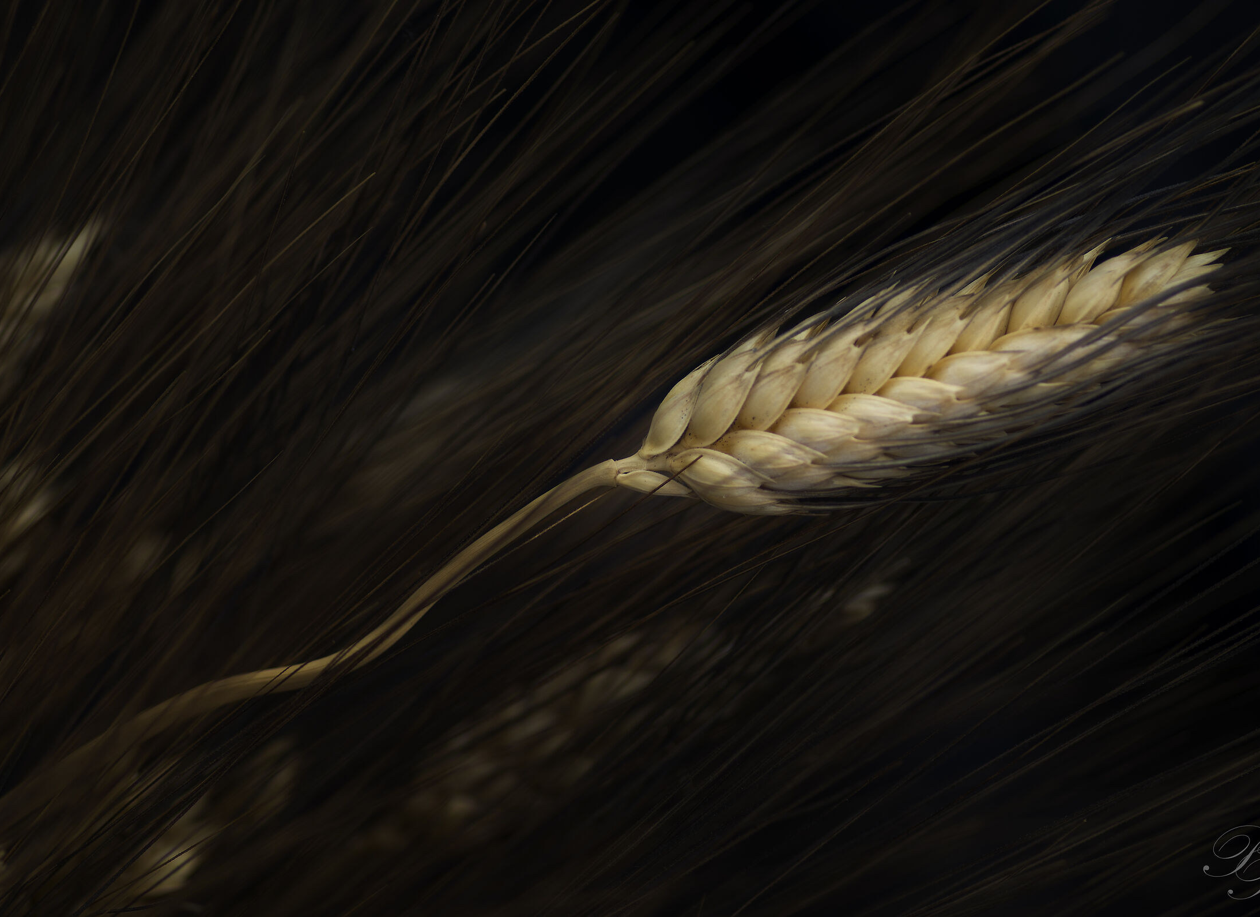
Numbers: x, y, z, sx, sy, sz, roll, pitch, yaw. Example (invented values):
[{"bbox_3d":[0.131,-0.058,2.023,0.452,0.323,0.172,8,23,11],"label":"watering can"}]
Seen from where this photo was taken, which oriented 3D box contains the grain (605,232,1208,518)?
[{"bbox_3d":[0.029,-0.009,0.575,0.064,0.017,0.015,-19,0,4],"label":"grain"}]

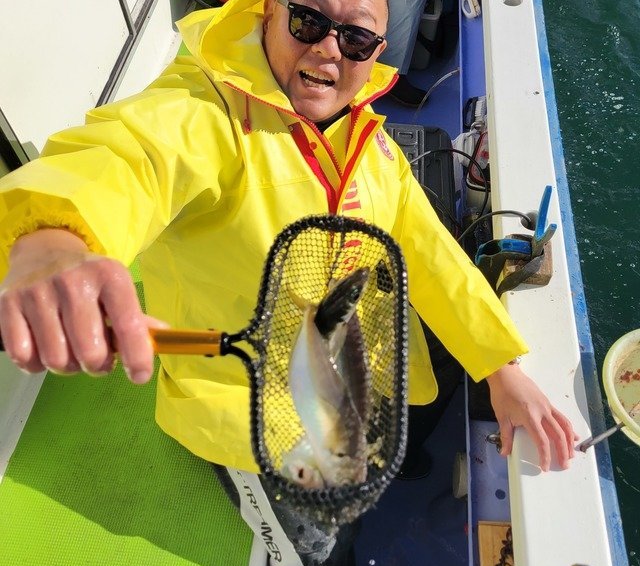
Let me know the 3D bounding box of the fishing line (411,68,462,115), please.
[{"bbox_3d":[0.443,-0.728,2.450,0.185,0.220,0.050,4,56,6],"label":"fishing line"}]

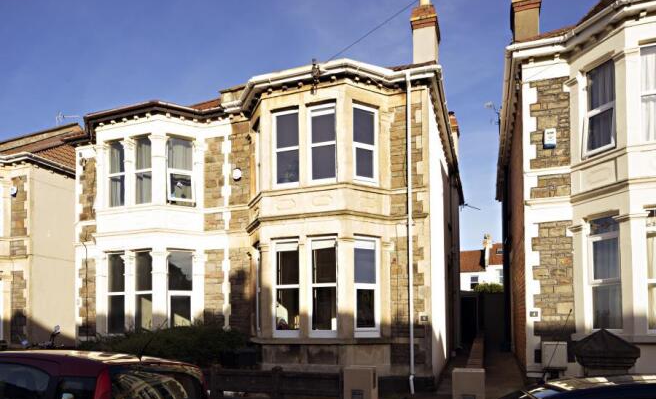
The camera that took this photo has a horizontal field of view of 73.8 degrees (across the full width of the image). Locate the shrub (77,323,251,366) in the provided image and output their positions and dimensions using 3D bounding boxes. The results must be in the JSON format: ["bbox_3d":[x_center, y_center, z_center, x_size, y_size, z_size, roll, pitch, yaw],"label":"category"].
[{"bbox_3d":[-4.085,3.661,10.600,4.500,1.250,1.200,0,0,19],"label":"shrub"}]

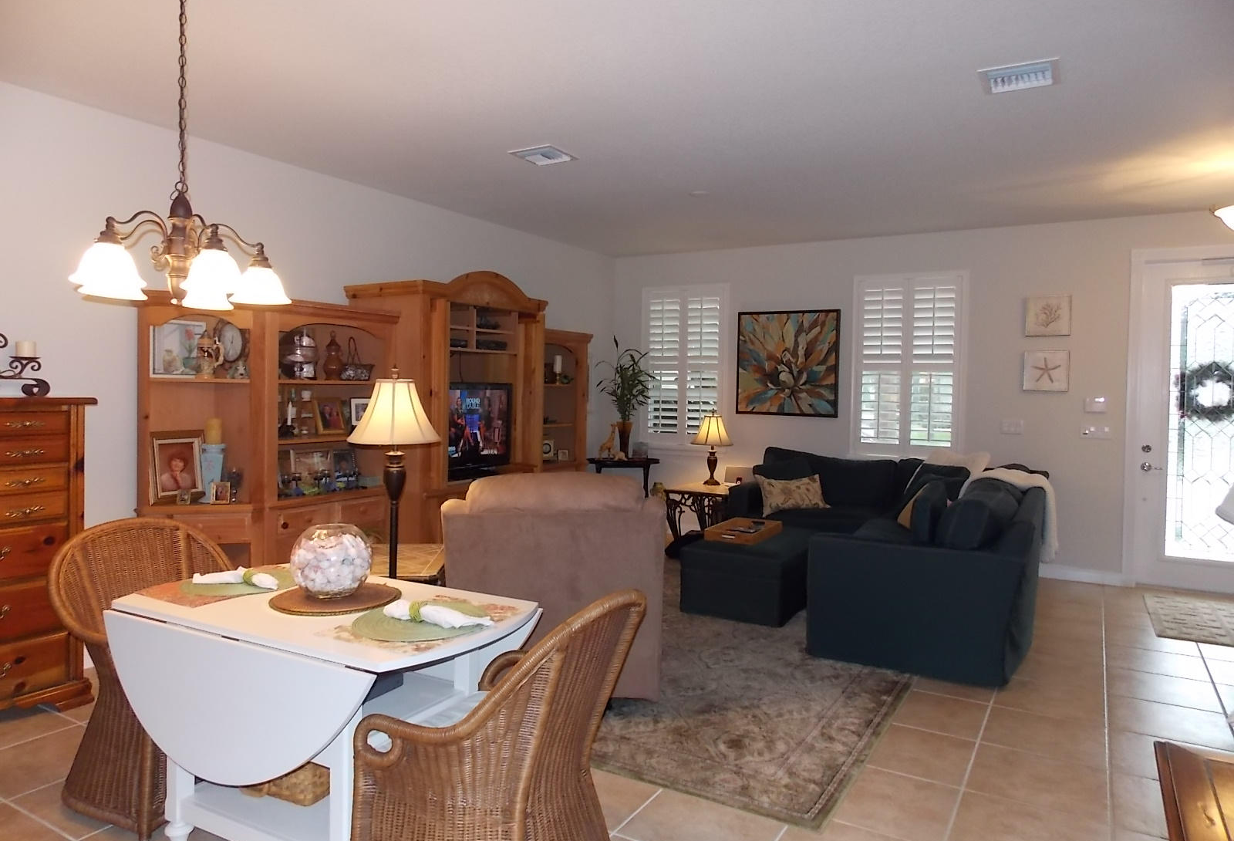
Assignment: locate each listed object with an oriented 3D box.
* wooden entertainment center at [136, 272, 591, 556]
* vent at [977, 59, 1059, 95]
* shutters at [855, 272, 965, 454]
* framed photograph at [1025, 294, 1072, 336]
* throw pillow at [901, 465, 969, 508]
[{"bbox_3d":[-1.267,0.084,5.680,0.760,2.190,3.680,2,3,30],"label":"wooden entertainment center"},{"bbox_3d":[1.680,-1.411,3.417,0.305,0.030,0.305,2,3,30],"label":"vent"},{"bbox_3d":[2.426,-0.455,6.861,0.895,1.523,0.070,2,3,30],"label":"shutters"},{"bbox_3d":[3.347,-0.808,6.358,0.312,0.308,0.030,2,3,30],"label":"framed photograph"},{"bbox_3d":[2.376,0.533,6.138,0.470,0.420,0.180,2,-17,30],"label":"throw pillow"}]

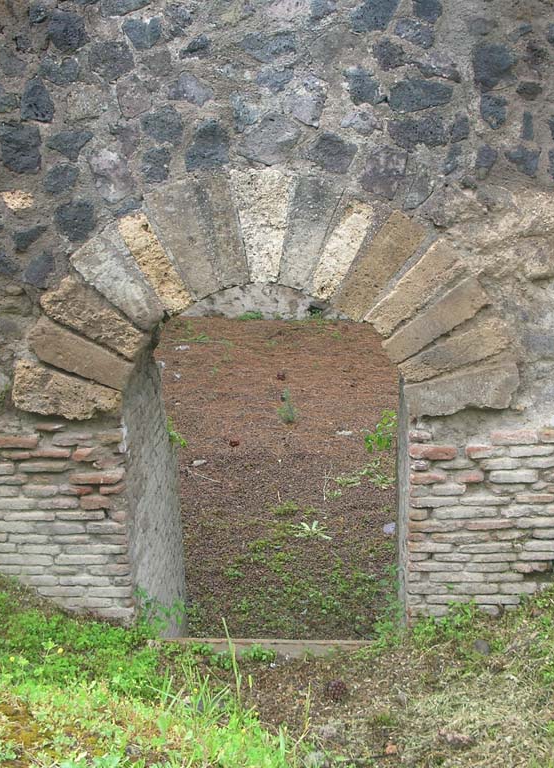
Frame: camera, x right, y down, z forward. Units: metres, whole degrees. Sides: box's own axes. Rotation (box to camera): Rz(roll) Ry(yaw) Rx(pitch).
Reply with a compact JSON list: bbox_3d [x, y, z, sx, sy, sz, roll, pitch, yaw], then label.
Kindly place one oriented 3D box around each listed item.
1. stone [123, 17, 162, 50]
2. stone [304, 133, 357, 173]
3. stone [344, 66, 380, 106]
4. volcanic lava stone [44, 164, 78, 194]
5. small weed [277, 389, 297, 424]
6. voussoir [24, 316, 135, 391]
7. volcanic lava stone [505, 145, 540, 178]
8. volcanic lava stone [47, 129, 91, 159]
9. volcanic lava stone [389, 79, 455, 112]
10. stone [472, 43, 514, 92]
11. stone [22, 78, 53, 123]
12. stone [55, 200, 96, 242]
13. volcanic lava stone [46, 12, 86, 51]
[{"bbox_3d":[-0.587,-1.548,4.600,0.169,0.143,0.117,-1,9,5],"label":"stone"},{"bbox_3d":[0.241,-1.028,4.619,0.237,0.172,0.152,-1,9,5],"label":"stone"},{"bbox_3d":[0.377,-1.332,4.622,0.160,0.169,0.120,0,7,0],"label":"stone"},{"bbox_3d":[-0.976,-0.938,4.757,0.167,0.134,0.112,-1,9,5],"label":"volcanic lava stone"},{"bbox_3d":[0.094,0.193,9.300,0.180,0.327,0.171,0,7,0],"label":"small weed"},{"bbox_3d":[-0.899,-0.152,4.920,0.510,0.198,0.300,23,10,1],"label":"voussoir"},{"bbox_3d":[1.108,-1.004,4.661,0.157,0.148,0.111,0,7,0],"label":"volcanic lava stone"},{"bbox_3d":[-0.933,-1.072,4.653,0.205,0.134,0.100,0,7,0],"label":"volcanic lava stone"},{"bbox_3d":[0.620,-1.247,4.476,0.281,0.140,0.169,-1,12,0],"label":"volcanic lava stone"},{"bbox_3d":[0.948,-1.381,4.548,0.179,0.210,0.145,-1,9,5],"label":"stone"},{"bbox_3d":[-1.075,-1.286,4.719,0.148,0.192,0.126,-1,9,5],"label":"stone"},{"bbox_3d":[-0.911,-0.737,4.695,0.185,0.180,0.135,0,7,0],"label":"stone"},{"bbox_3d":[-0.927,-1.577,4.665,0.182,0.179,0.135,-1,9,5],"label":"volcanic lava stone"}]

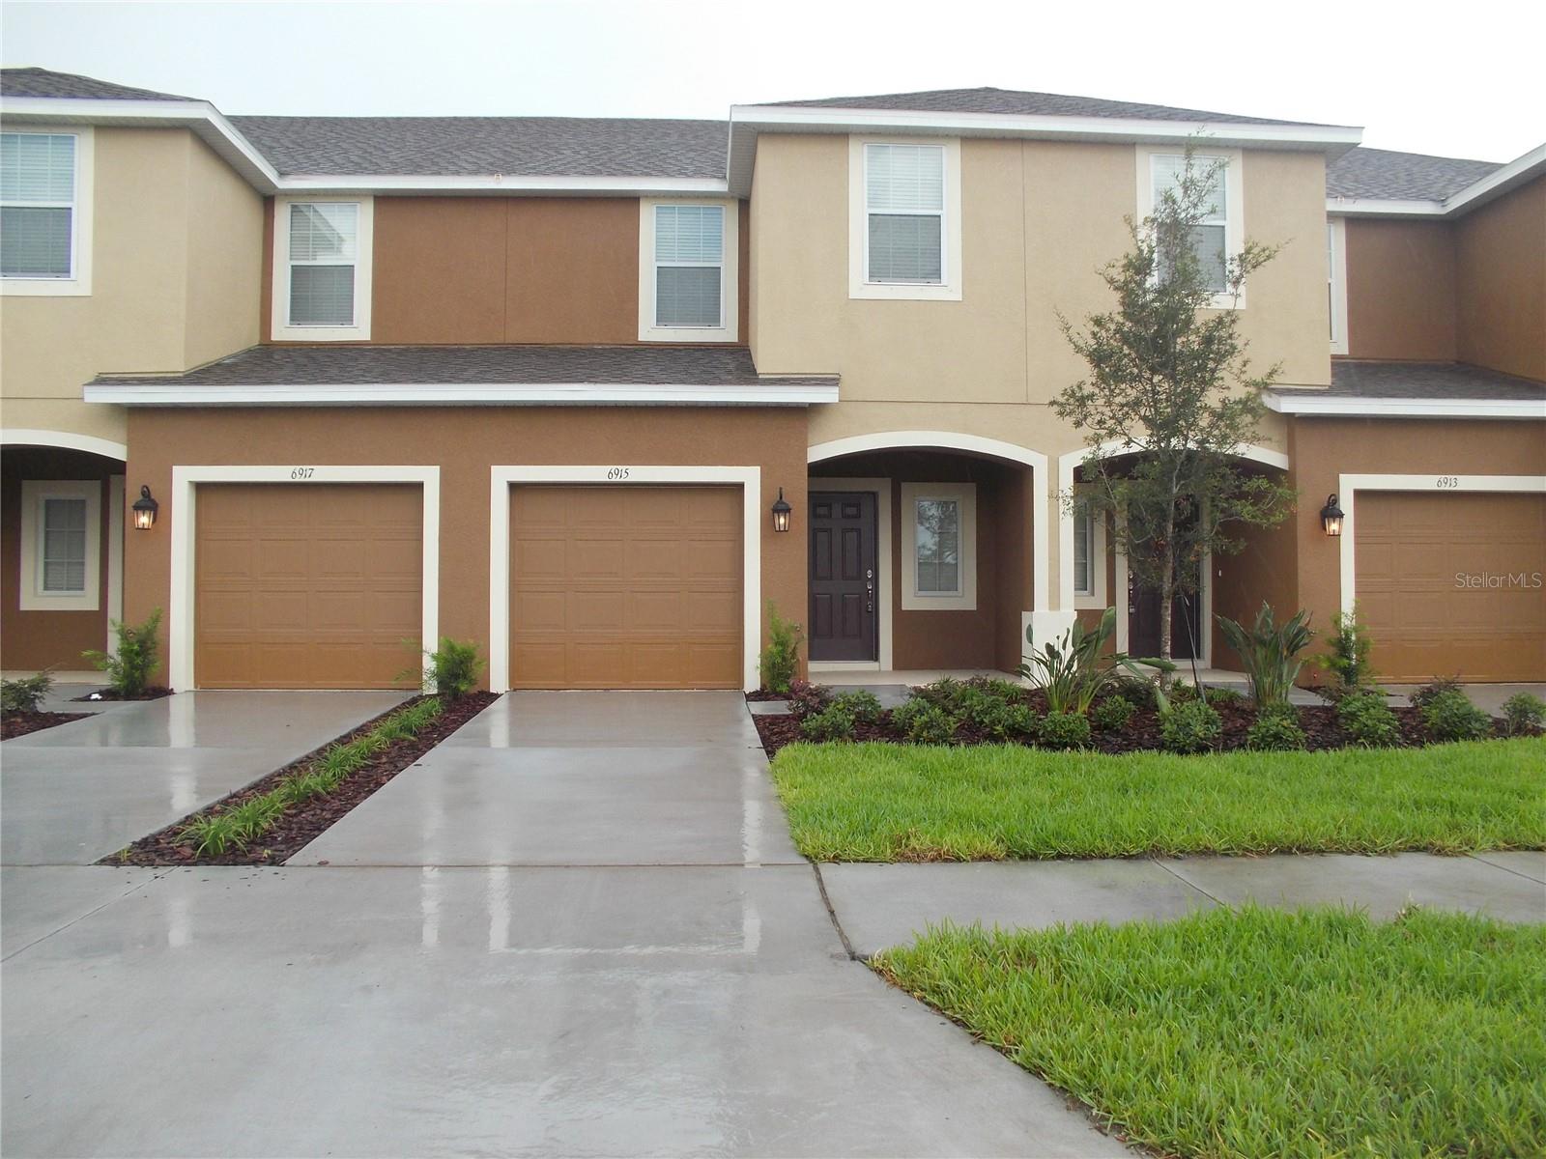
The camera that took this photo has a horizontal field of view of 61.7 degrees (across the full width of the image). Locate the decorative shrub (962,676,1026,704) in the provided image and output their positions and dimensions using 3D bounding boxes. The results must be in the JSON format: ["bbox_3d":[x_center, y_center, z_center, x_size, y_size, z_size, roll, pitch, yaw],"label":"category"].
[{"bbox_3d":[2.047,1.040,11.993,0.576,0.279,0.500,0,-1,-3],"label":"decorative shrub"}]

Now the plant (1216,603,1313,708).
[{"bbox_3d":[4.587,0.701,12.044,0.929,0.965,0.850,0,-1,-3],"label":"plant"}]

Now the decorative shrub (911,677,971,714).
[{"bbox_3d":[1.515,1.031,11.640,0.547,0.314,0.500,0,-1,-3],"label":"decorative shrub"}]

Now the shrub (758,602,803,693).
[{"bbox_3d":[0.073,0.688,13.058,0.440,0.910,0.440,0,-2,-3],"label":"shrub"}]

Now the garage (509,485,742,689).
[{"bbox_3d":[-1.530,0.070,13.444,2.434,2.138,0.200,0,-1,-3],"label":"garage"}]

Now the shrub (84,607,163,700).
[{"bbox_3d":[-6.326,0.718,12.620,0.720,0.840,0.600,0,-2,-3],"label":"shrub"}]

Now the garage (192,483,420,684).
[{"bbox_3d":[-4.740,0.074,13.272,2.380,2.120,0.100,0,-2,-3],"label":"garage"}]

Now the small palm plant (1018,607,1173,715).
[{"bbox_3d":[2.920,0.723,11.670,1.358,0.935,1.000,0,-1,-3],"label":"small palm plant"}]

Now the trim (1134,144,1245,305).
[{"bbox_3d":[4.456,-3.760,13.831,1.170,1.720,0.100,0,-2,-3],"label":"trim"}]

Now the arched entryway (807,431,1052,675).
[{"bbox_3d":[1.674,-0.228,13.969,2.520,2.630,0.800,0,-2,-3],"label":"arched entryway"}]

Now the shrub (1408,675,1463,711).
[{"bbox_3d":[5.907,1.028,11.544,0.509,0.344,0.500,0,-1,-3],"label":"shrub"}]

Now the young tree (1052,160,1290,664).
[{"bbox_3d":[3.915,-1.519,12.553,2.298,5.380,2.100,0,-1,-3],"label":"young tree"}]

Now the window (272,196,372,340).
[{"bbox_3d":[-5.311,-3.668,15.246,1.180,1.680,0.100,0,-2,-3],"label":"window"}]

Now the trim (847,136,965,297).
[{"bbox_3d":[1.420,-3.863,13.838,1.221,1.775,0.120,0,-1,-3],"label":"trim"}]

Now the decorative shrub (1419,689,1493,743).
[{"bbox_3d":[5.423,1.078,10.274,0.530,0.430,0.500,0,-2,-3],"label":"decorative shrub"}]

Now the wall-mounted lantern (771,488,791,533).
[{"bbox_3d":[0.086,-0.704,13.237,0.210,0.450,0.240,0,-2,-3],"label":"wall-mounted lantern"}]

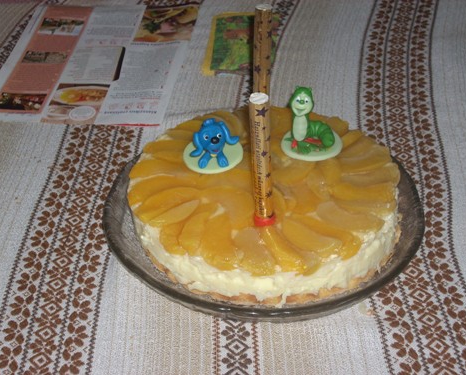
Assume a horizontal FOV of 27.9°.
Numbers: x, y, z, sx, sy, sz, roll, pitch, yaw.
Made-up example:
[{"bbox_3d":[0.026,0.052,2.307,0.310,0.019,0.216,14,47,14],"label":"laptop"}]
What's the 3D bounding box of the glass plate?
[{"bbox_3d":[0.030,0.028,0.921,0.310,0.032,0.310,0,37,0],"label":"glass plate"}]

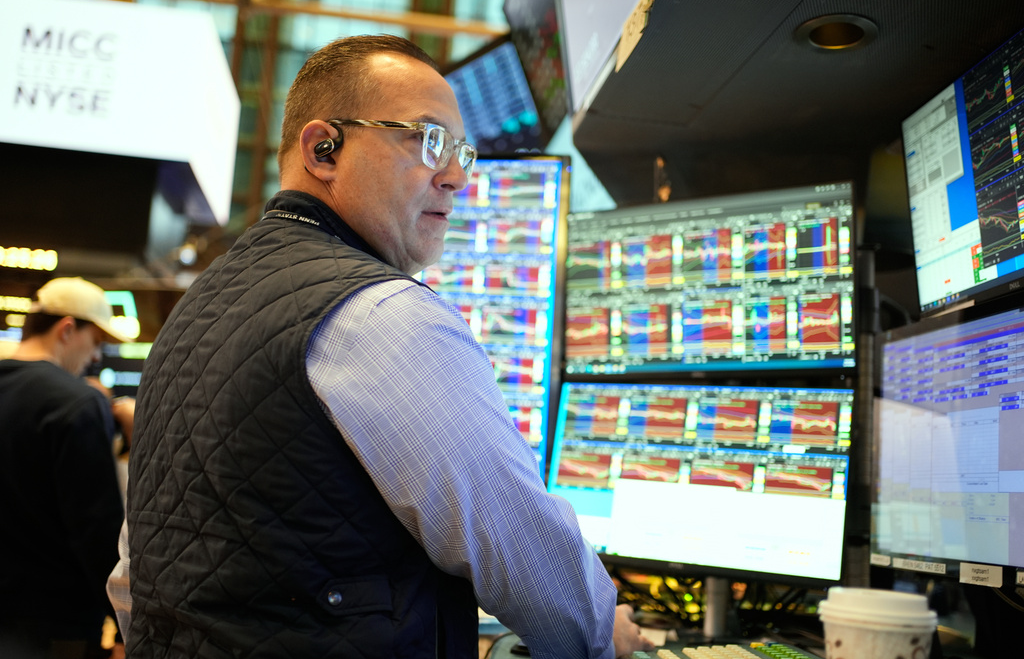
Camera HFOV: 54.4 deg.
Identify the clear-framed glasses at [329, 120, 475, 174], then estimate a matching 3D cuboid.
[{"bbox_3d":[-0.122,-0.182,1.023,0.145,0.047,0.145,5,1,18],"label":"clear-framed glasses"}]

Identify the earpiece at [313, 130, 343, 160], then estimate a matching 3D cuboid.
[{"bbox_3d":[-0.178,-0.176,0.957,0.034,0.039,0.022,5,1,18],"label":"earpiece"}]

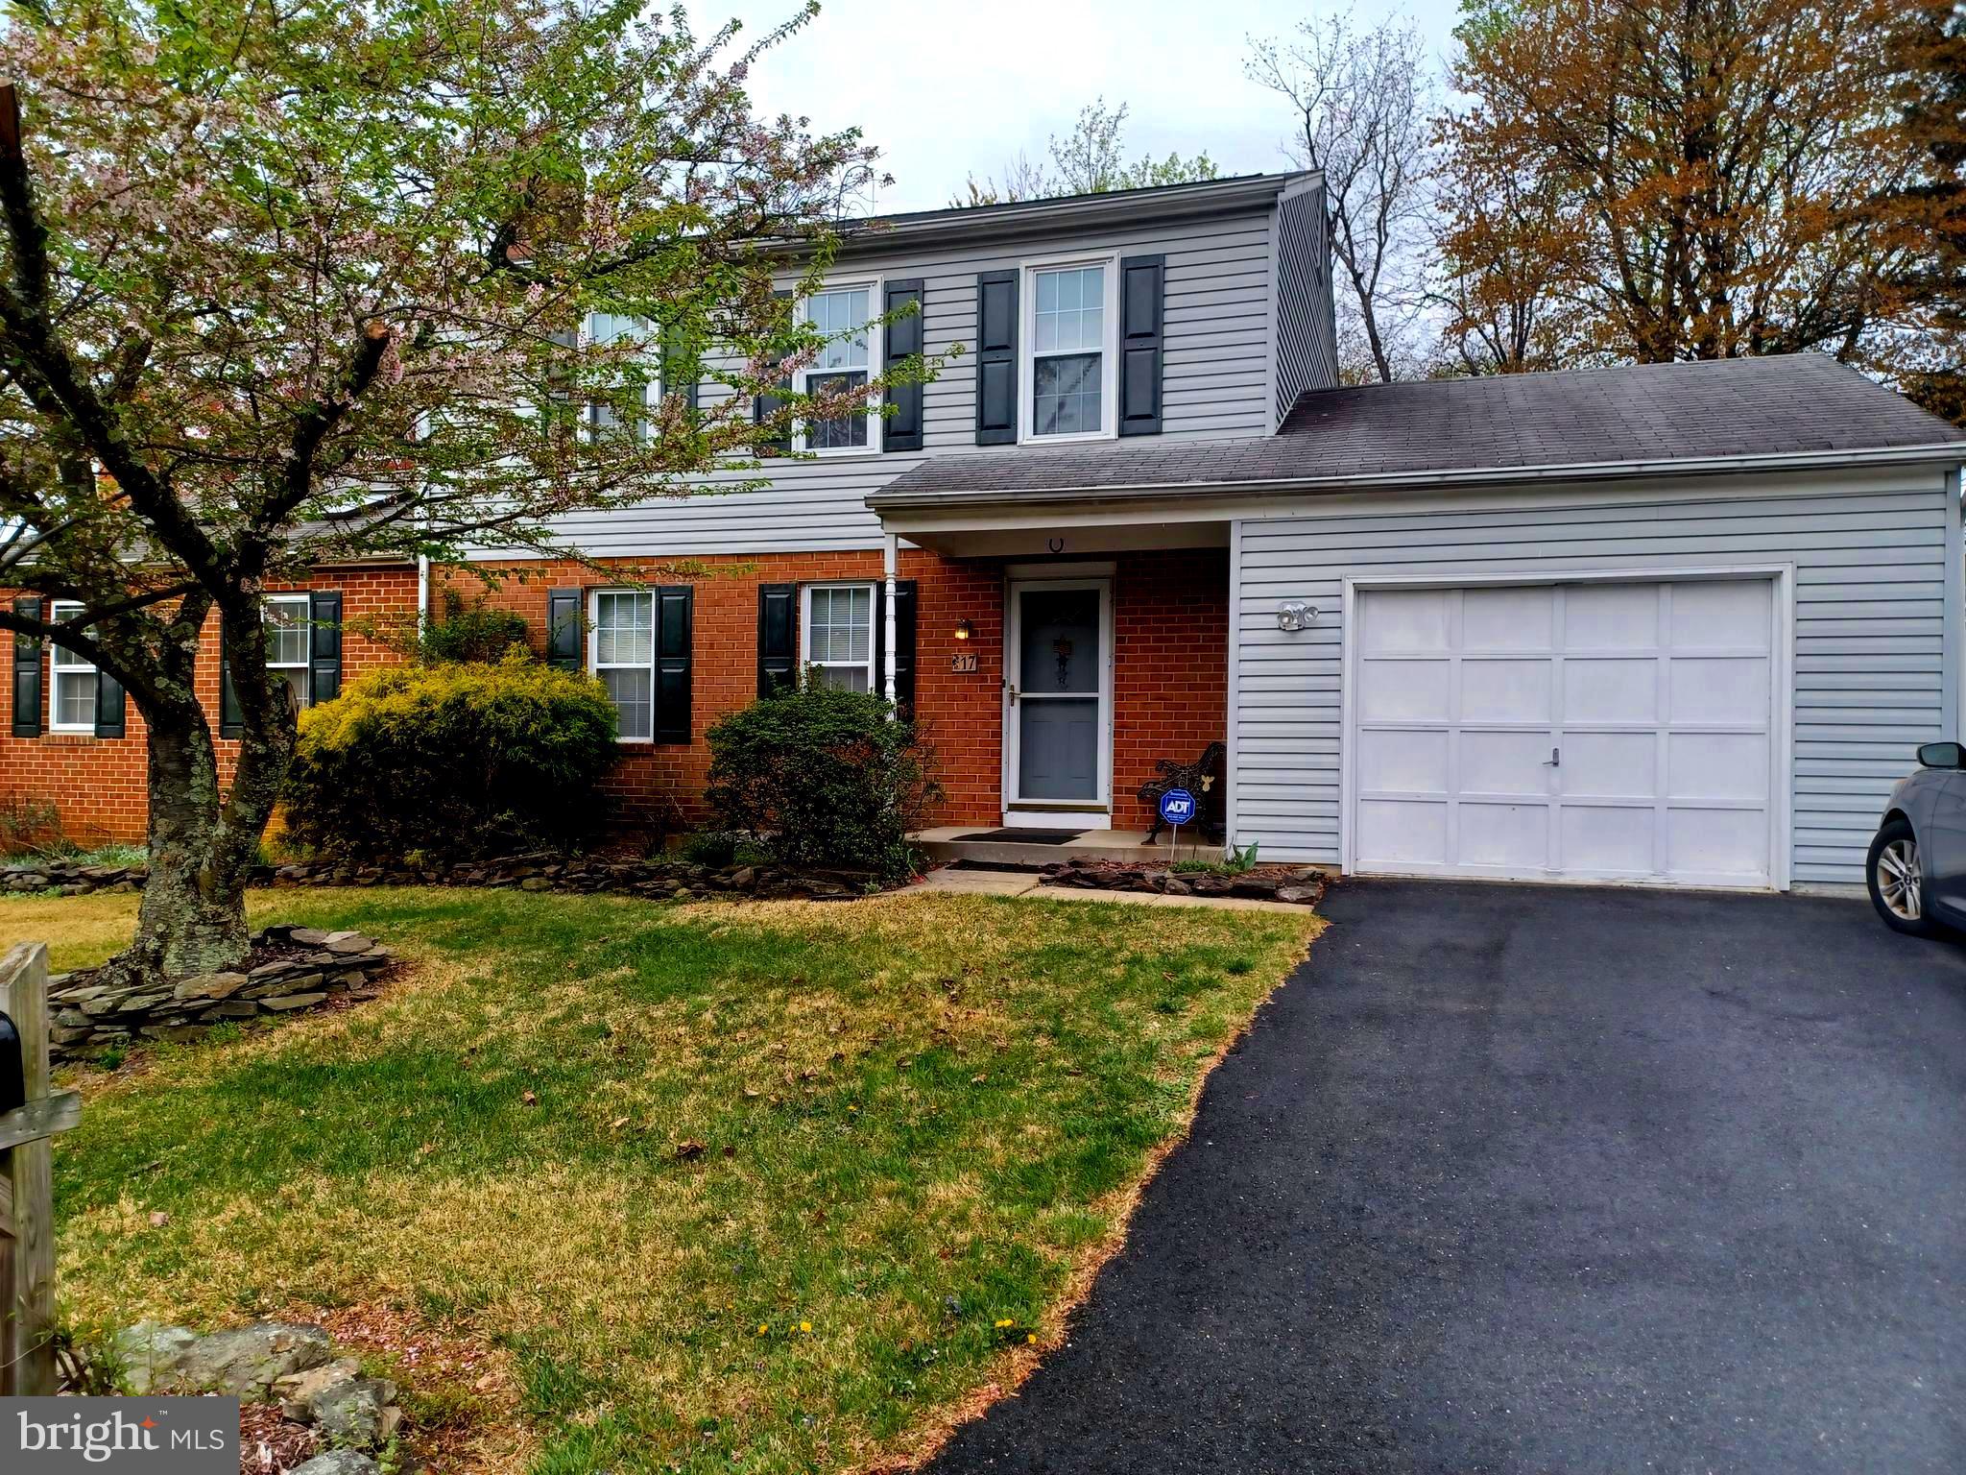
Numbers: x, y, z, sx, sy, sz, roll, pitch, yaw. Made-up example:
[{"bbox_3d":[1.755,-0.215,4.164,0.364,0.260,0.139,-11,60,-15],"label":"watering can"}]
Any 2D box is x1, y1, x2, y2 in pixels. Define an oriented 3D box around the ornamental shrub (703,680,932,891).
[{"bbox_3d":[-1.244,0.368,10.800,1.650,1.420,1.500,1,-1,0],"label":"ornamental shrub"}]

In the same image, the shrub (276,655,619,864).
[{"bbox_3d":[-4.685,0.183,12.500,2.750,1.800,2.100,0,-1,18],"label":"shrub"}]

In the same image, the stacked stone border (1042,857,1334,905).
[{"bbox_3d":[1.383,1.006,9.950,2.050,0.190,0.600,0,-1,19],"label":"stacked stone border"}]

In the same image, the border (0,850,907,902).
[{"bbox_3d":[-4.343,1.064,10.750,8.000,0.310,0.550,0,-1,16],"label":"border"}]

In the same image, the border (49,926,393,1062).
[{"bbox_3d":[-3.832,1.247,7.050,1.700,0.320,1.800,0,-1,18],"label":"border"}]

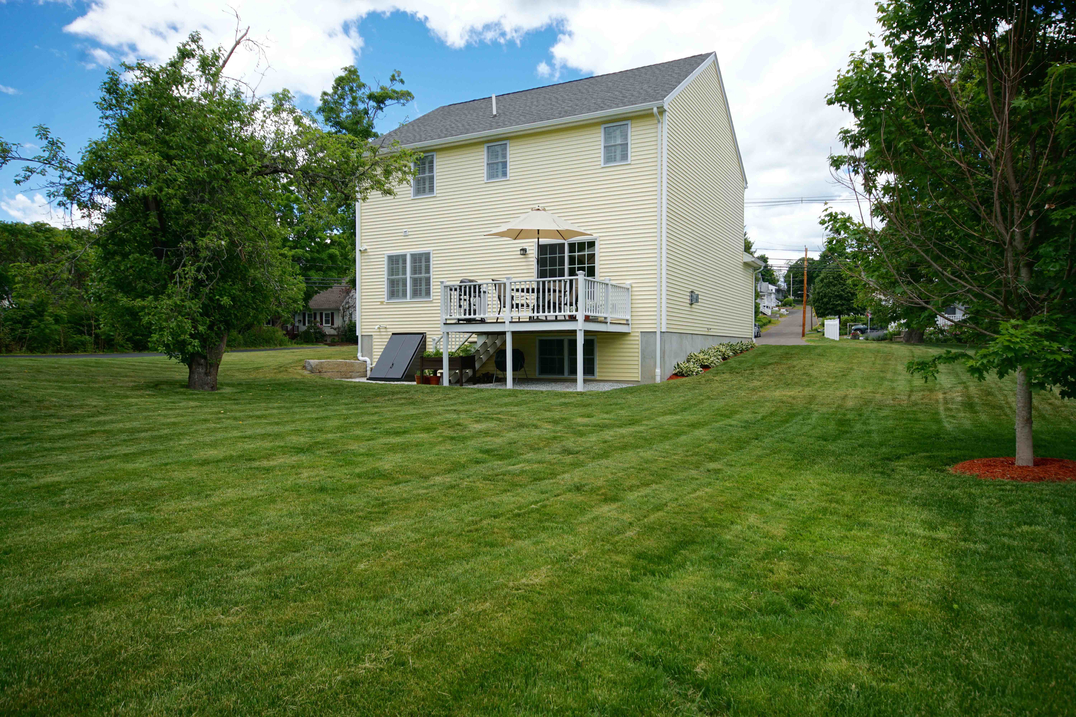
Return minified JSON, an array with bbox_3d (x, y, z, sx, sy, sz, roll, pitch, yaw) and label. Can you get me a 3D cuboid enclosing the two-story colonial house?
[{"bbox_3d":[1.222,-4.394,24.434,9.940,9.905,11.130,0,1,27],"label":"two-story colonial house"}]

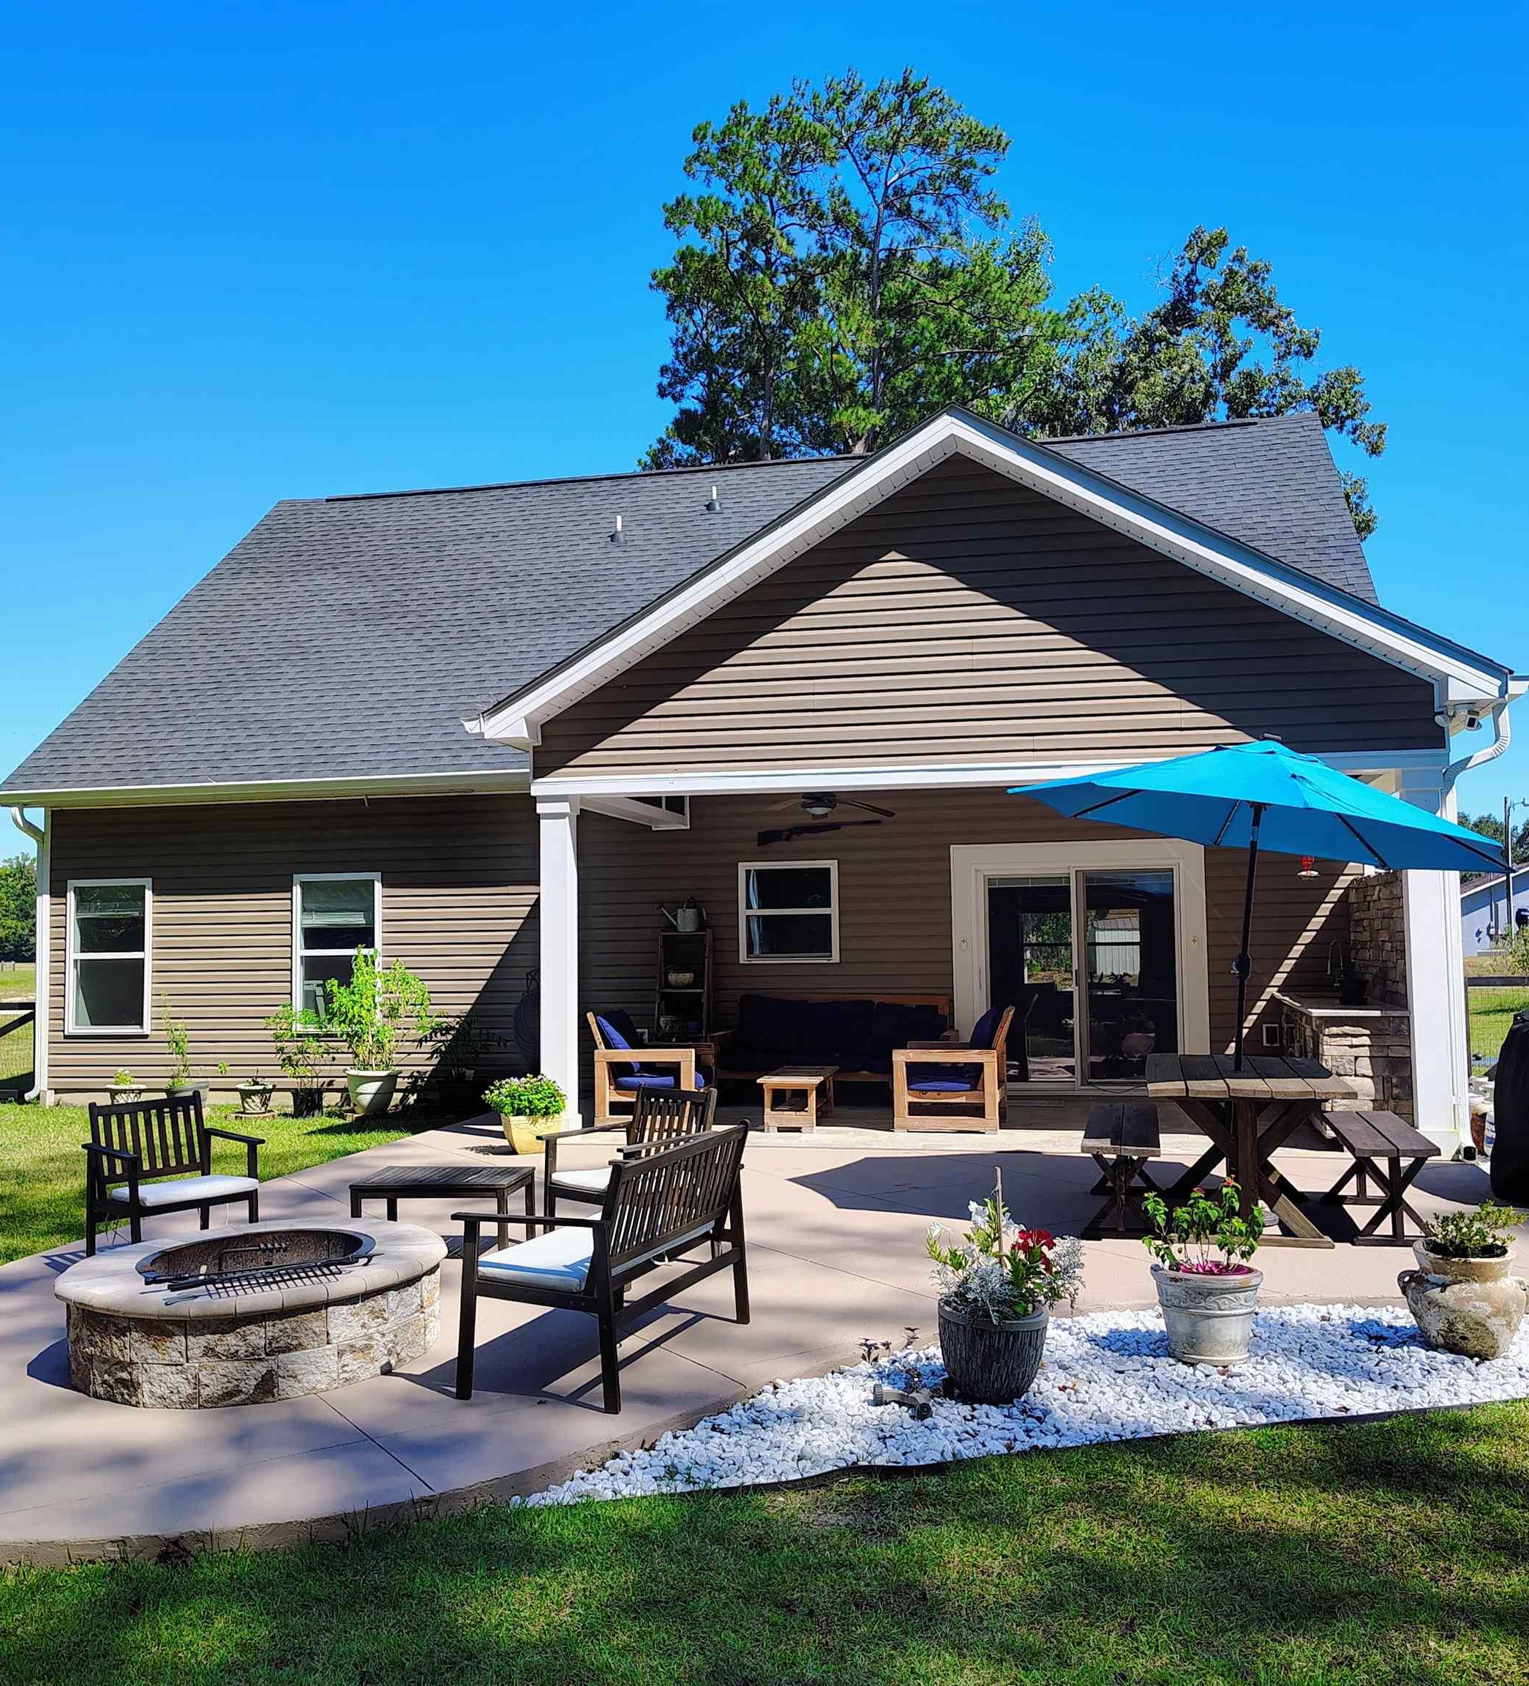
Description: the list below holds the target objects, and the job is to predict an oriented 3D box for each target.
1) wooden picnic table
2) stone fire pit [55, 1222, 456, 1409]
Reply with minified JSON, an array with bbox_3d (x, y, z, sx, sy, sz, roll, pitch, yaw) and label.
[{"bbox_3d":[2.503,1.574,8.147,0.940,0.765,2.000,-2,-4,14],"label":"wooden picnic table"},{"bbox_3d":[-1.965,1.790,6.020,1.430,0.375,1.430,-1,-3,0],"label":"stone fire pit"}]

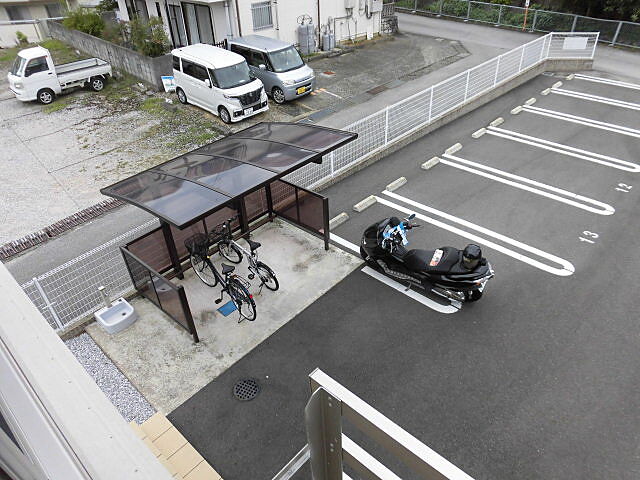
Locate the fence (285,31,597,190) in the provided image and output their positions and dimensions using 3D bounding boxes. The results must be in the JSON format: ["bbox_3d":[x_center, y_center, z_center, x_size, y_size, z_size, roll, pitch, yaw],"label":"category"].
[{"bbox_3d":[4.900,-4.400,13.009,1.400,1.050,15.600,27,44,32],"label":"fence"}]

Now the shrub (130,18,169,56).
[{"bbox_3d":[-6.917,-8.256,18.000,1.500,1.650,1.600,27,44,32],"label":"shrub"}]

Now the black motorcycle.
[{"bbox_3d":[1.565,0.266,6.789,2.080,1.170,0.800,17,39,23],"label":"black motorcycle"}]

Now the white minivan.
[{"bbox_3d":[-3.303,-5.130,14.466,3.400,1.785,1.475,30,45,35],"label":"white minivan"}]

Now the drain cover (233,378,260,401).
[{"bbox_3d":[-0.928,1.882,5.549,0.320,0.030,0.320,0,36,0],"label":"drain cover"}]

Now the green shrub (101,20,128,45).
[{"bbox_3d":[-9.263,-9.353,20.000,1.200,1.100,1.250,27,44,32],"label":"green shrub"}]

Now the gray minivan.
[{"bbox_3d":[-1.830,-6.228,16.209,3.400,1.700,1.475,30,45,35],"label":"gray minivan"}]

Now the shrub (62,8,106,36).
[{"bbox_3d":[-11.726,-10.784,22.000,1.800,1.250,1.800,27,44,32],"label":"shrub"}]

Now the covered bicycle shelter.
[{"bbox_3d":[-1.190,-0.288,6.637,2.080,2.250,3.000,27,44,32],"label":"covered bicycle shelter"}]

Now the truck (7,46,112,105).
[{"bbox_3d":[-10.229,-6.651,17.474,3.400,1.790,1.475,-28,44,-33],"label":"truck"}]

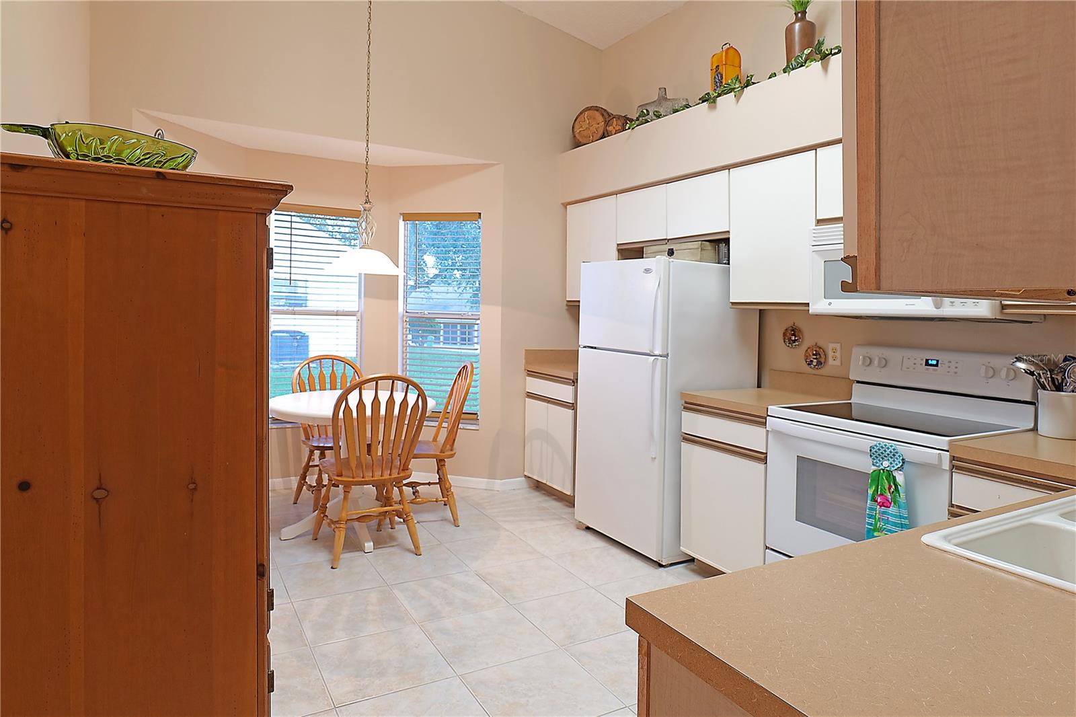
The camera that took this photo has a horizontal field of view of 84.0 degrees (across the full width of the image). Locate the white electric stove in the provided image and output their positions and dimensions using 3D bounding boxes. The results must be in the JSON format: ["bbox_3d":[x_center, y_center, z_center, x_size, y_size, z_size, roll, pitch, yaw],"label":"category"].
[{"bbox_3d":[1.498,0.571,2.585,0.690,1.198,0.765,-2,6,-32],"label":"white electric stove"}]

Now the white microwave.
[{"bbox_3d":[1.656,-0.388,2.588,0.410,0.408,0.762,-2,6,-32],"label":"white microwave"}]

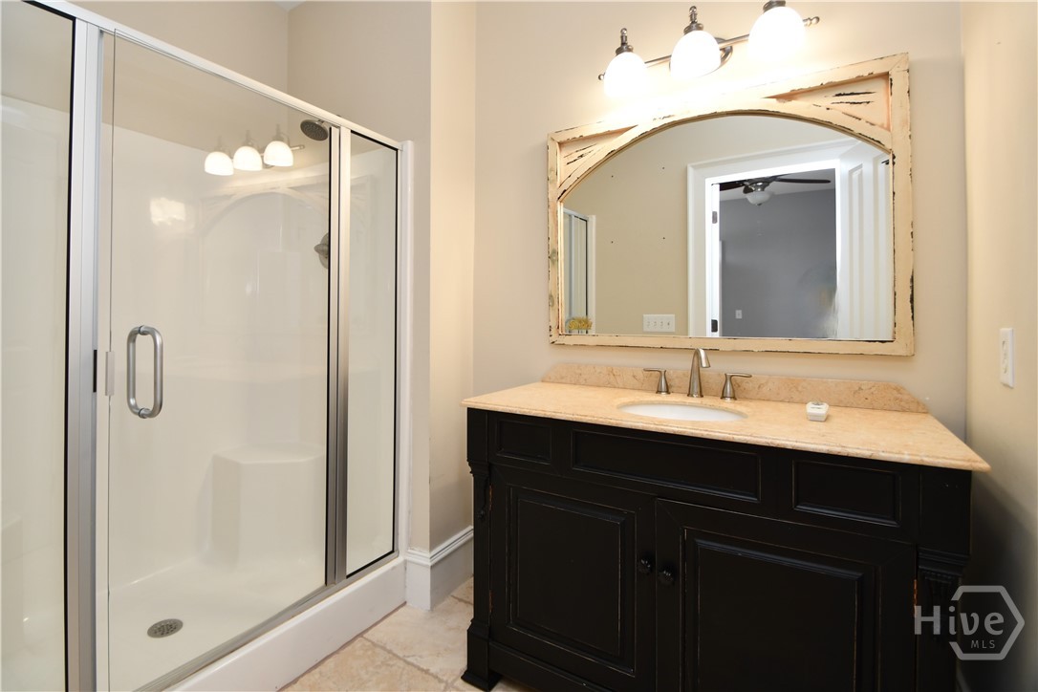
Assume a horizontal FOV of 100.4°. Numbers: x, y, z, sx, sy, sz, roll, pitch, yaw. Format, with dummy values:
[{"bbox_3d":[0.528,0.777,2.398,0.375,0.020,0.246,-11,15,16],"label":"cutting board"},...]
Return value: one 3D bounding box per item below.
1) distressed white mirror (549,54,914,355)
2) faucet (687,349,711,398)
[{"bbox_3d":[0.598,-0.405,1.496,1.113,0.821,0.040,2,3,33],"label":"distressed white mirror"},{"bbox_3d":[0.589,0.093,1.423,0.052,0.163,0.138,1,3,13],"label":"faucet"}]

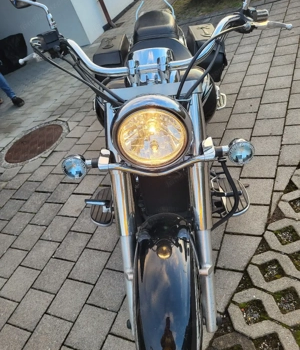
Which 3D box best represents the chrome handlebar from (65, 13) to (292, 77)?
[{"bbox_3d":[0.027,-0.453,1.000,0.800,0.130,0.235,-5,40,4],"label":"chrome handlebar"}]

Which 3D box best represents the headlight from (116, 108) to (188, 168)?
[{"bbox_3d":[0.007,-0.135,0.875,0.200,0.200,0.110,-5,40,4],"label":"headlight"}]

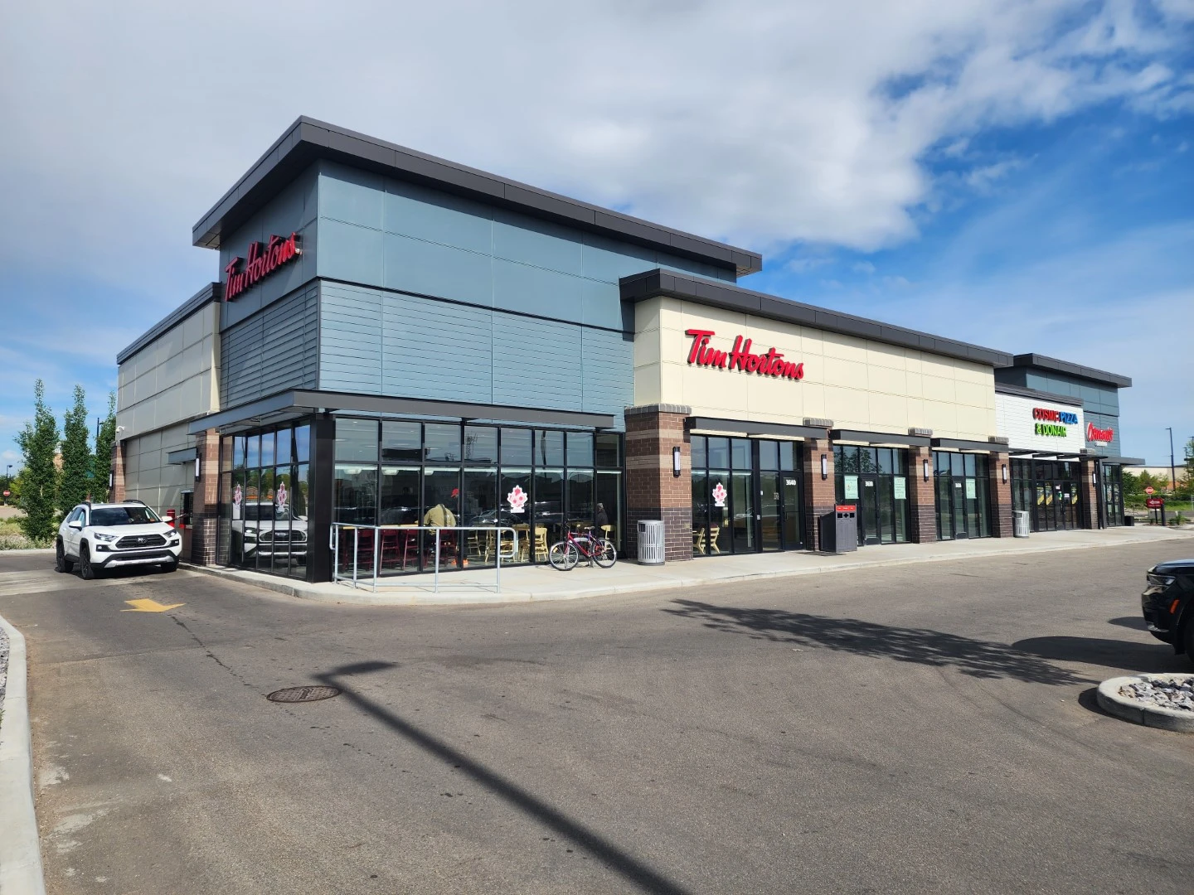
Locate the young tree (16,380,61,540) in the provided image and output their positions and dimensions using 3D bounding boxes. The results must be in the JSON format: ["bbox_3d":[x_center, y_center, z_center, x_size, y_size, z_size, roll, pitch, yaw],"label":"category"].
[{"bbox_3d":[-23.280,0.543,33.233,1.850,6.770,1.850,3,-5,-40],"label":"young tree"}]

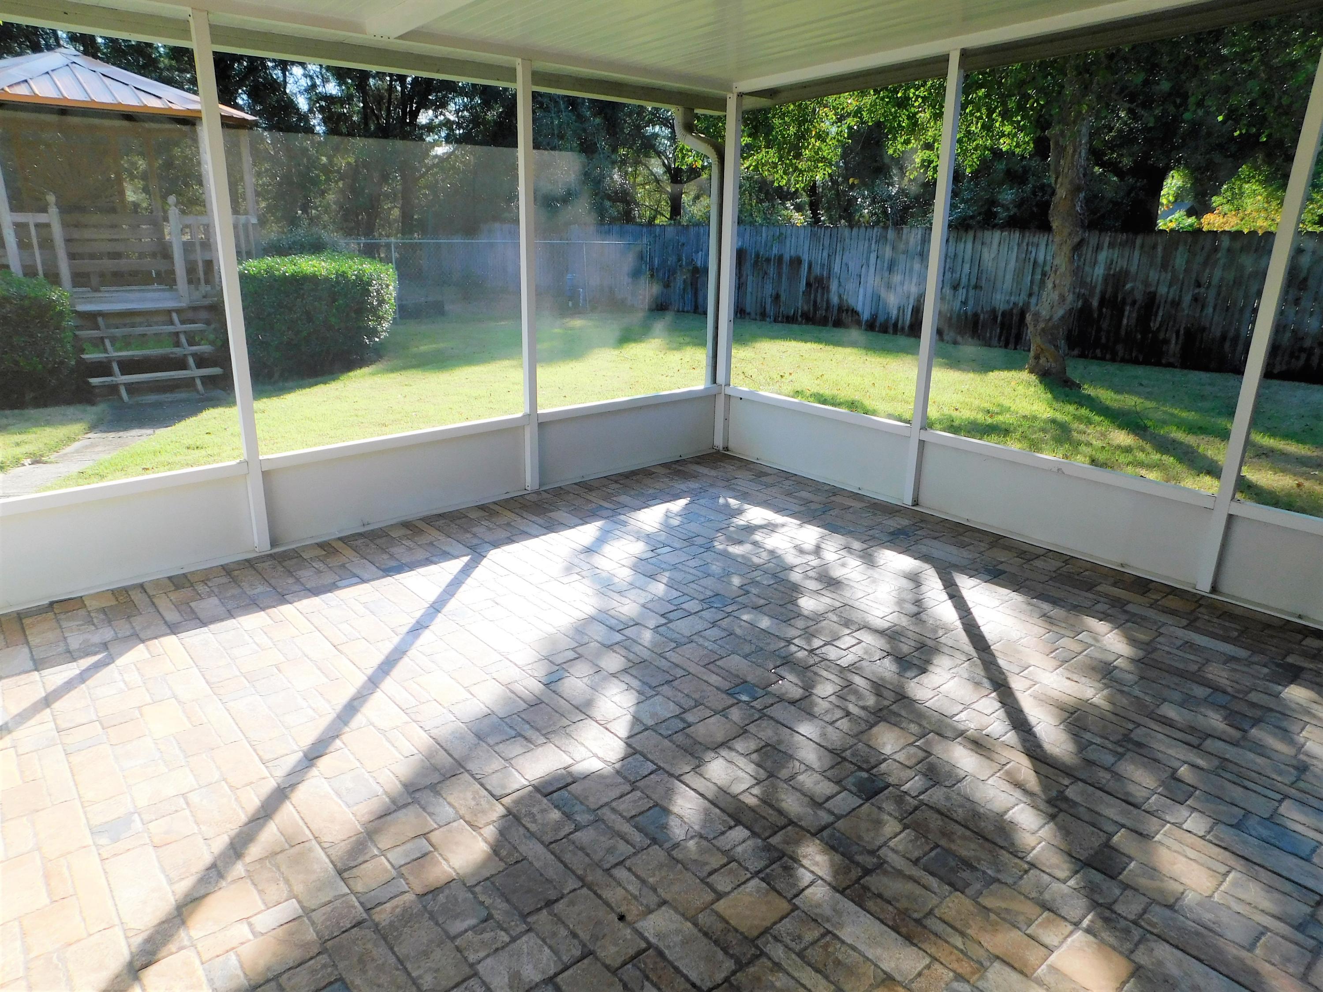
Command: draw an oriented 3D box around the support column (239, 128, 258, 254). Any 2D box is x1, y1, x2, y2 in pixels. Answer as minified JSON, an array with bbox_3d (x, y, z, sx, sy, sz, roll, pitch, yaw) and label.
[{"bbox_3d":[-4.792,-3.362,10.314,0.090,1.770,0.090,-16,24,-42],"label":"support column"}]

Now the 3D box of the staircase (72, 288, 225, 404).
[{"bbox_3d":[-4.808,-1.351,8.218,1.101,0.784,0.806,-16,24,-42],"label":"staircase"}]

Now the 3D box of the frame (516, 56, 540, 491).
[{"bbox_3d":[-0.689,-1.061,4.542,0.052,2.152,0.053,-14,24,-40],"label":"frame"}]

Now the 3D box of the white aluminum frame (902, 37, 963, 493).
[{"bbox_3d":[1.366,-1.016,4.436,0.053,2.225,0.052,-14,24,-40],"label":"white aluminum frame"}]

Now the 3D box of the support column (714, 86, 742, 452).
[{"bbox_3d":[0.415,-1.332,5.483,0.054,2.145,0.073,-14,24,-40],"label":"support column"}]

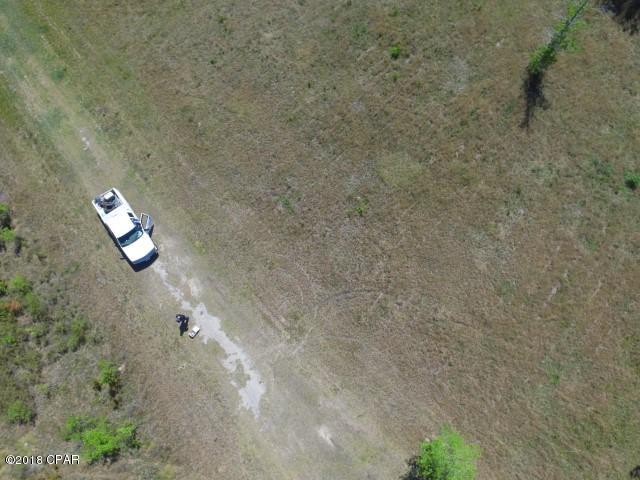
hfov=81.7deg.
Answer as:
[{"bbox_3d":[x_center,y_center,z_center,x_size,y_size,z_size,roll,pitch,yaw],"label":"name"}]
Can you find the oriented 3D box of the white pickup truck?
[{"bbox_3d":[-13.147,-0.945,24.868,1.860,1.740,5.420,-36,80,-8],"label":"white pickup truck"}]

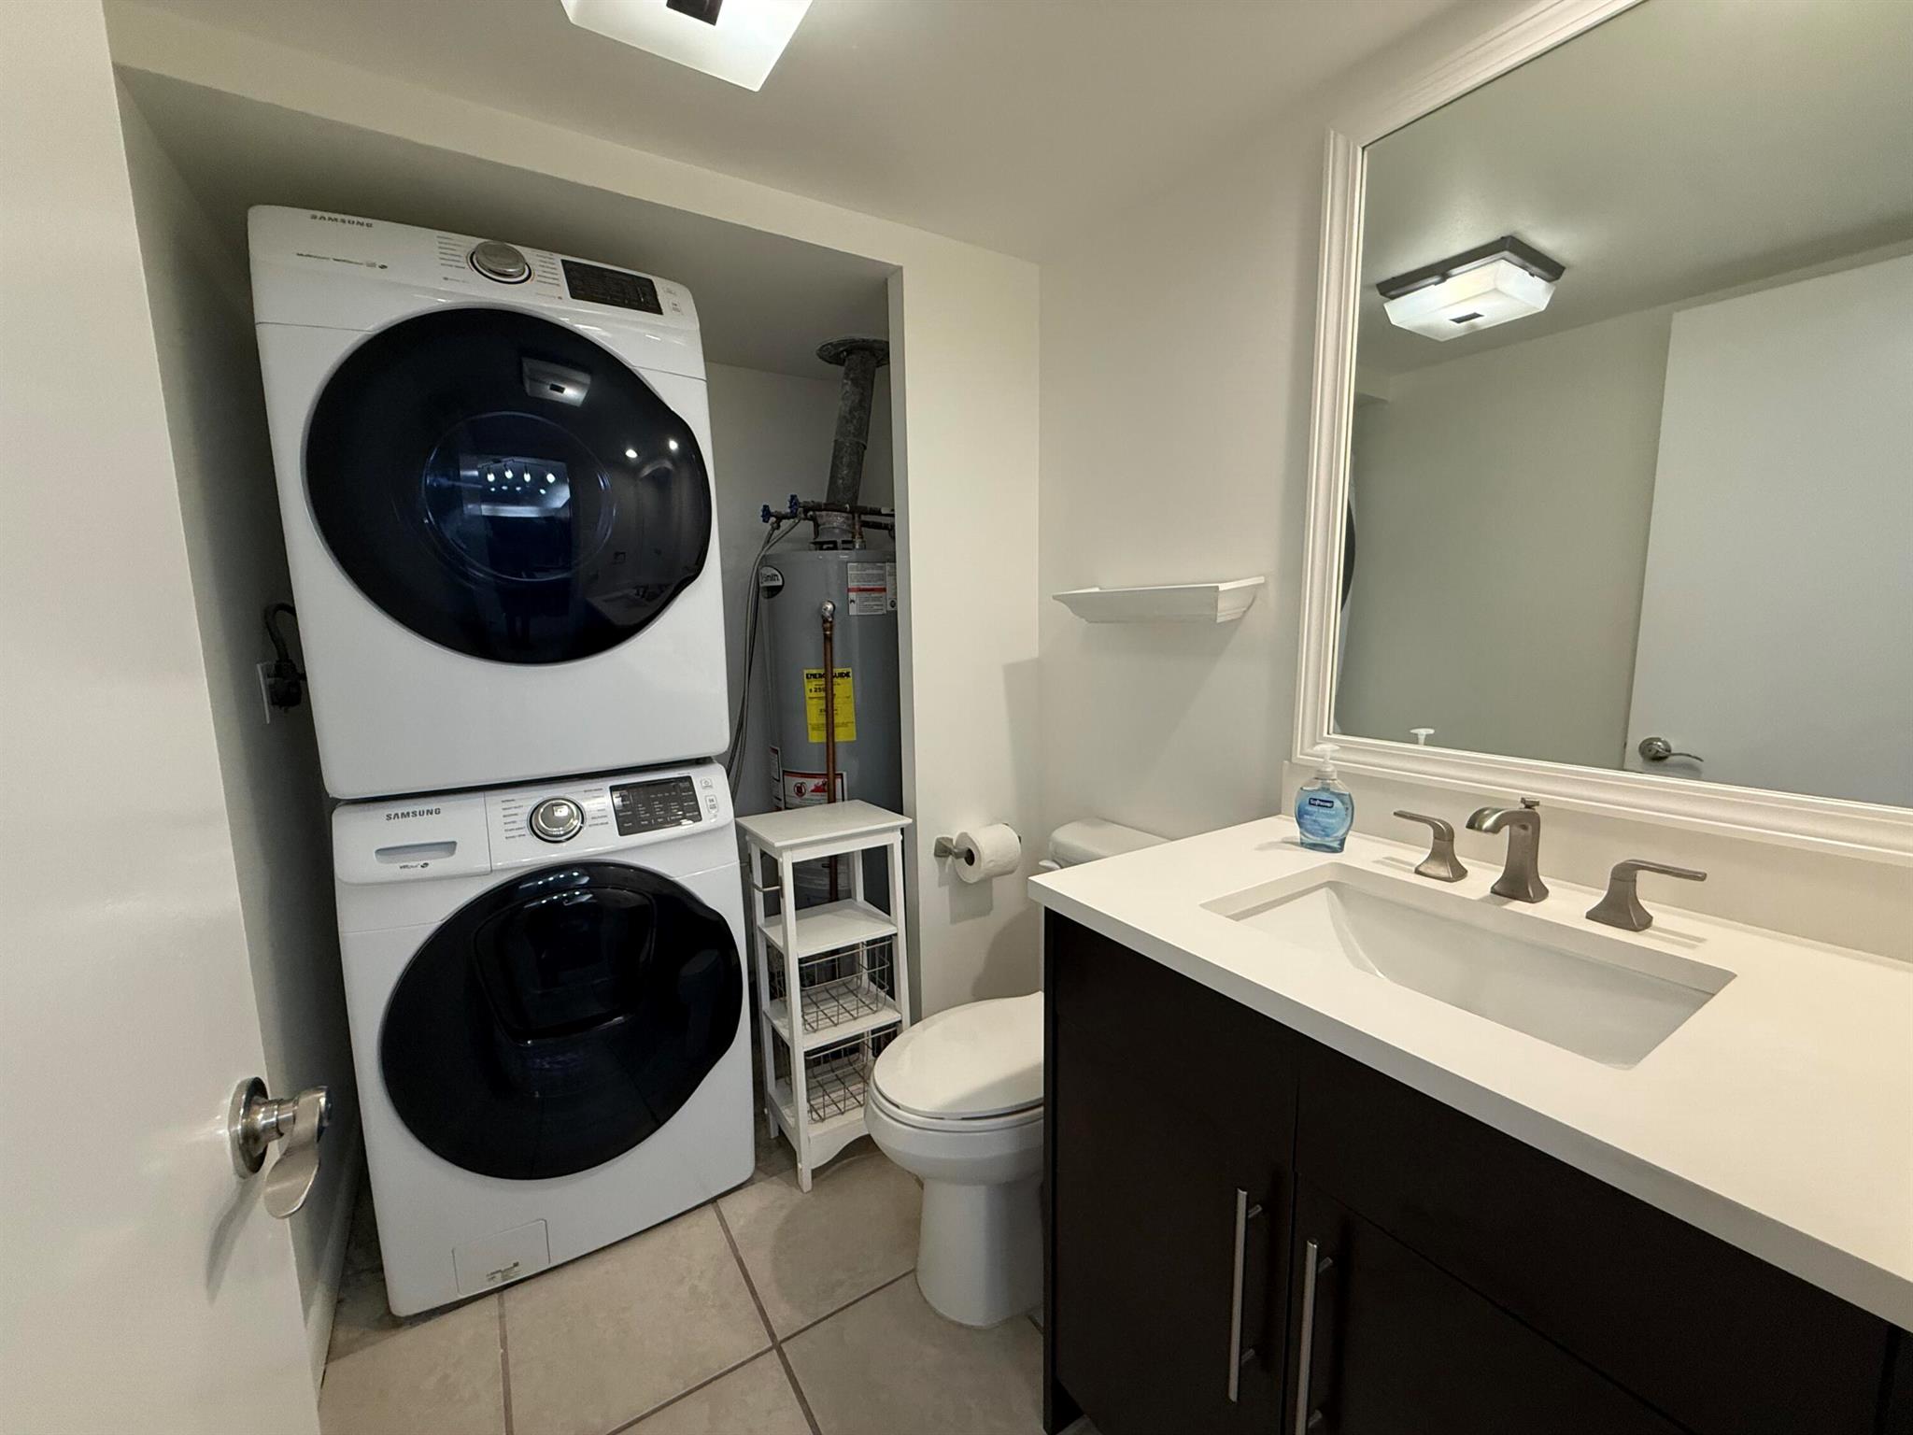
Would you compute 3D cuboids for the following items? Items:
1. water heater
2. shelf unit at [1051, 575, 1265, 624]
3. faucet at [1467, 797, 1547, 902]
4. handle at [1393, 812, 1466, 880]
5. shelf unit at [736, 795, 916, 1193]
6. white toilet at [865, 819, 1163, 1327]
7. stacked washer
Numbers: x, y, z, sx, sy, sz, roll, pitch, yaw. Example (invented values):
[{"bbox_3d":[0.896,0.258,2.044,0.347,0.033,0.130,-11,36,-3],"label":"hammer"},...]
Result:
[{"bbox_3d":[-0.328,0.263,2.334,0.455,1.470,0.455,-6,9,-32],"label":"water heater"},{"bbox_3d":[0.395,-0.236,1.590,0.135,0.084,0.445,-6,9,-32],"label":"shelf unit"},{"bbox_3d":[0.704,0.173,0.987,0.158,0.132,0.050,-6,9,-32],"label":"faucet"},{"bbox_3d":[0.682,0.184,1.121,0.055,0.075,0.100,-6,9,-32],"label":"handle"},{"bbox_3d":[-0.308,0.651,1.884,0.330,0.825,0.275,-6,9,-32],"label":"shelf unit"},{"bbox_3d":[0.158,0.697,1.579,0.710,0.805,0.440,-6,9,-32],"label":"white toilet"},{"bbox_3d":[-0.944,0.100,1.776,0.690,1.967,0.790,-5,9,-29],"label":"stacked washer"}]

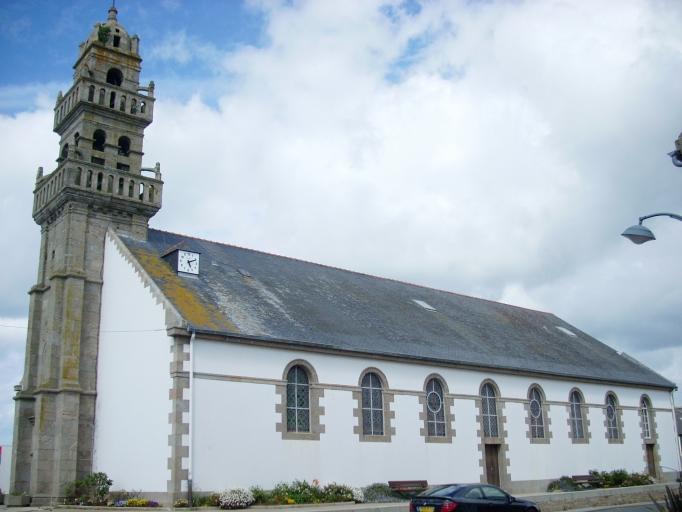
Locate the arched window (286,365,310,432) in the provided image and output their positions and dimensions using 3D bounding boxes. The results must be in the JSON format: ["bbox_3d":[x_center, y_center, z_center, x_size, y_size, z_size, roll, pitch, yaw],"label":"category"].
[{"bbox_3d":[-1.625,5.552,28.350,1.170,2.650,0.250,13,-22,-38],"label":"arched window"}]

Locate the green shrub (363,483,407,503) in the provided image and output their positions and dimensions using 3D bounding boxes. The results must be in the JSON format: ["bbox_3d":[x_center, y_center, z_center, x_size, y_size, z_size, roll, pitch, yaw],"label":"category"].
[{"bbox_3d":[1.690,8.998,27.696,1.750,0.750,1.400,13,-22,-38],"label":"green shrub"}]

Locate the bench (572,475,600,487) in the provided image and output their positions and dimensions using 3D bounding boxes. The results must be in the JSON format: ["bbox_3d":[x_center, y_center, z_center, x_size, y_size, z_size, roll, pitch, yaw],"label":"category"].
[{"bbox_3d":[11.492,10.579,34.134,1.850,0.720,0.550,13,-22,-38],"label":"bench"}]

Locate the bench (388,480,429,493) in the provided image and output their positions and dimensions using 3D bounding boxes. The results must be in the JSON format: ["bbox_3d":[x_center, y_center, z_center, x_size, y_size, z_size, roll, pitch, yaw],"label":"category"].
[{"bbox_3d":[2.614,9.184,28.451,2.150,0.770,0.620,13,-22,-38],"label":"bench"}]

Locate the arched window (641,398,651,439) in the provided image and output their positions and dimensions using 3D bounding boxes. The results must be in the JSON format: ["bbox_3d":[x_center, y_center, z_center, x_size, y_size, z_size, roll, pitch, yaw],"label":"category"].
[{"bbox_3d":[18.106,9.640,43.260,1.050,2.420,0.200,13,-22,-38],"label":"arched window"}]

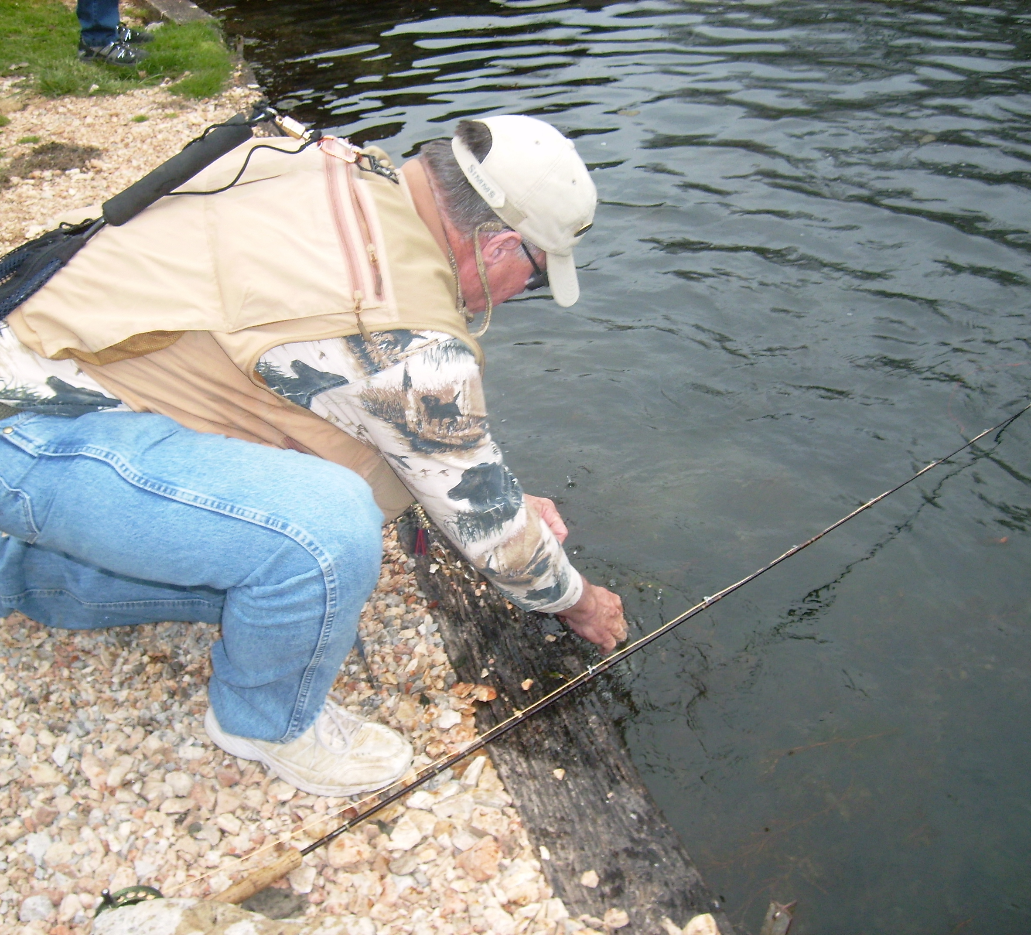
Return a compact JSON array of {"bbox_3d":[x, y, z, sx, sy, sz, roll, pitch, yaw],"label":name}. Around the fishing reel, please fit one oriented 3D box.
[{"bbox_3d":[-0.461,0.558,1.409,0.090,0.052,0.098,-29,39,-33],"label":"fishing reel"}]

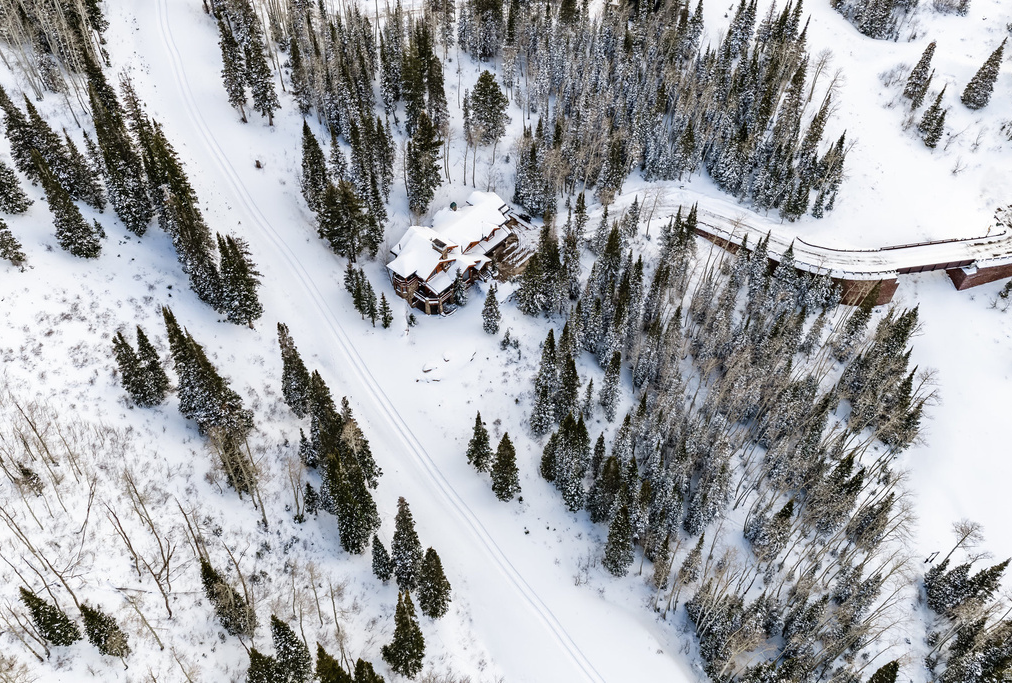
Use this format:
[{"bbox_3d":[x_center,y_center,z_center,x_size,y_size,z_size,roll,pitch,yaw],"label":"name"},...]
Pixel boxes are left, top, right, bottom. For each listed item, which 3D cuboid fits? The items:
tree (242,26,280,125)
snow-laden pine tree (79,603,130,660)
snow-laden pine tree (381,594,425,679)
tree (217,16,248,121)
[{"bbox_3d":[-52.920,-57.010,172.510,6.600,22.000,6.600,1,44,0],"label":"tree"},{"bbox_3d":[-63.930,44.610,125.030,5.800,15.000,5.800,1,44,0],"label":"snow-laden pine tree"},{"bbox_3d":[-12.500,32.950,92.070,5.350,17.140,5.350,2,45,0],"label":"snow-laden pine tree"},{"bbox_3d":[-58.350,-57.120,168.180,5.000,22.980,5.000,1,44,0],"label":"tree"}]

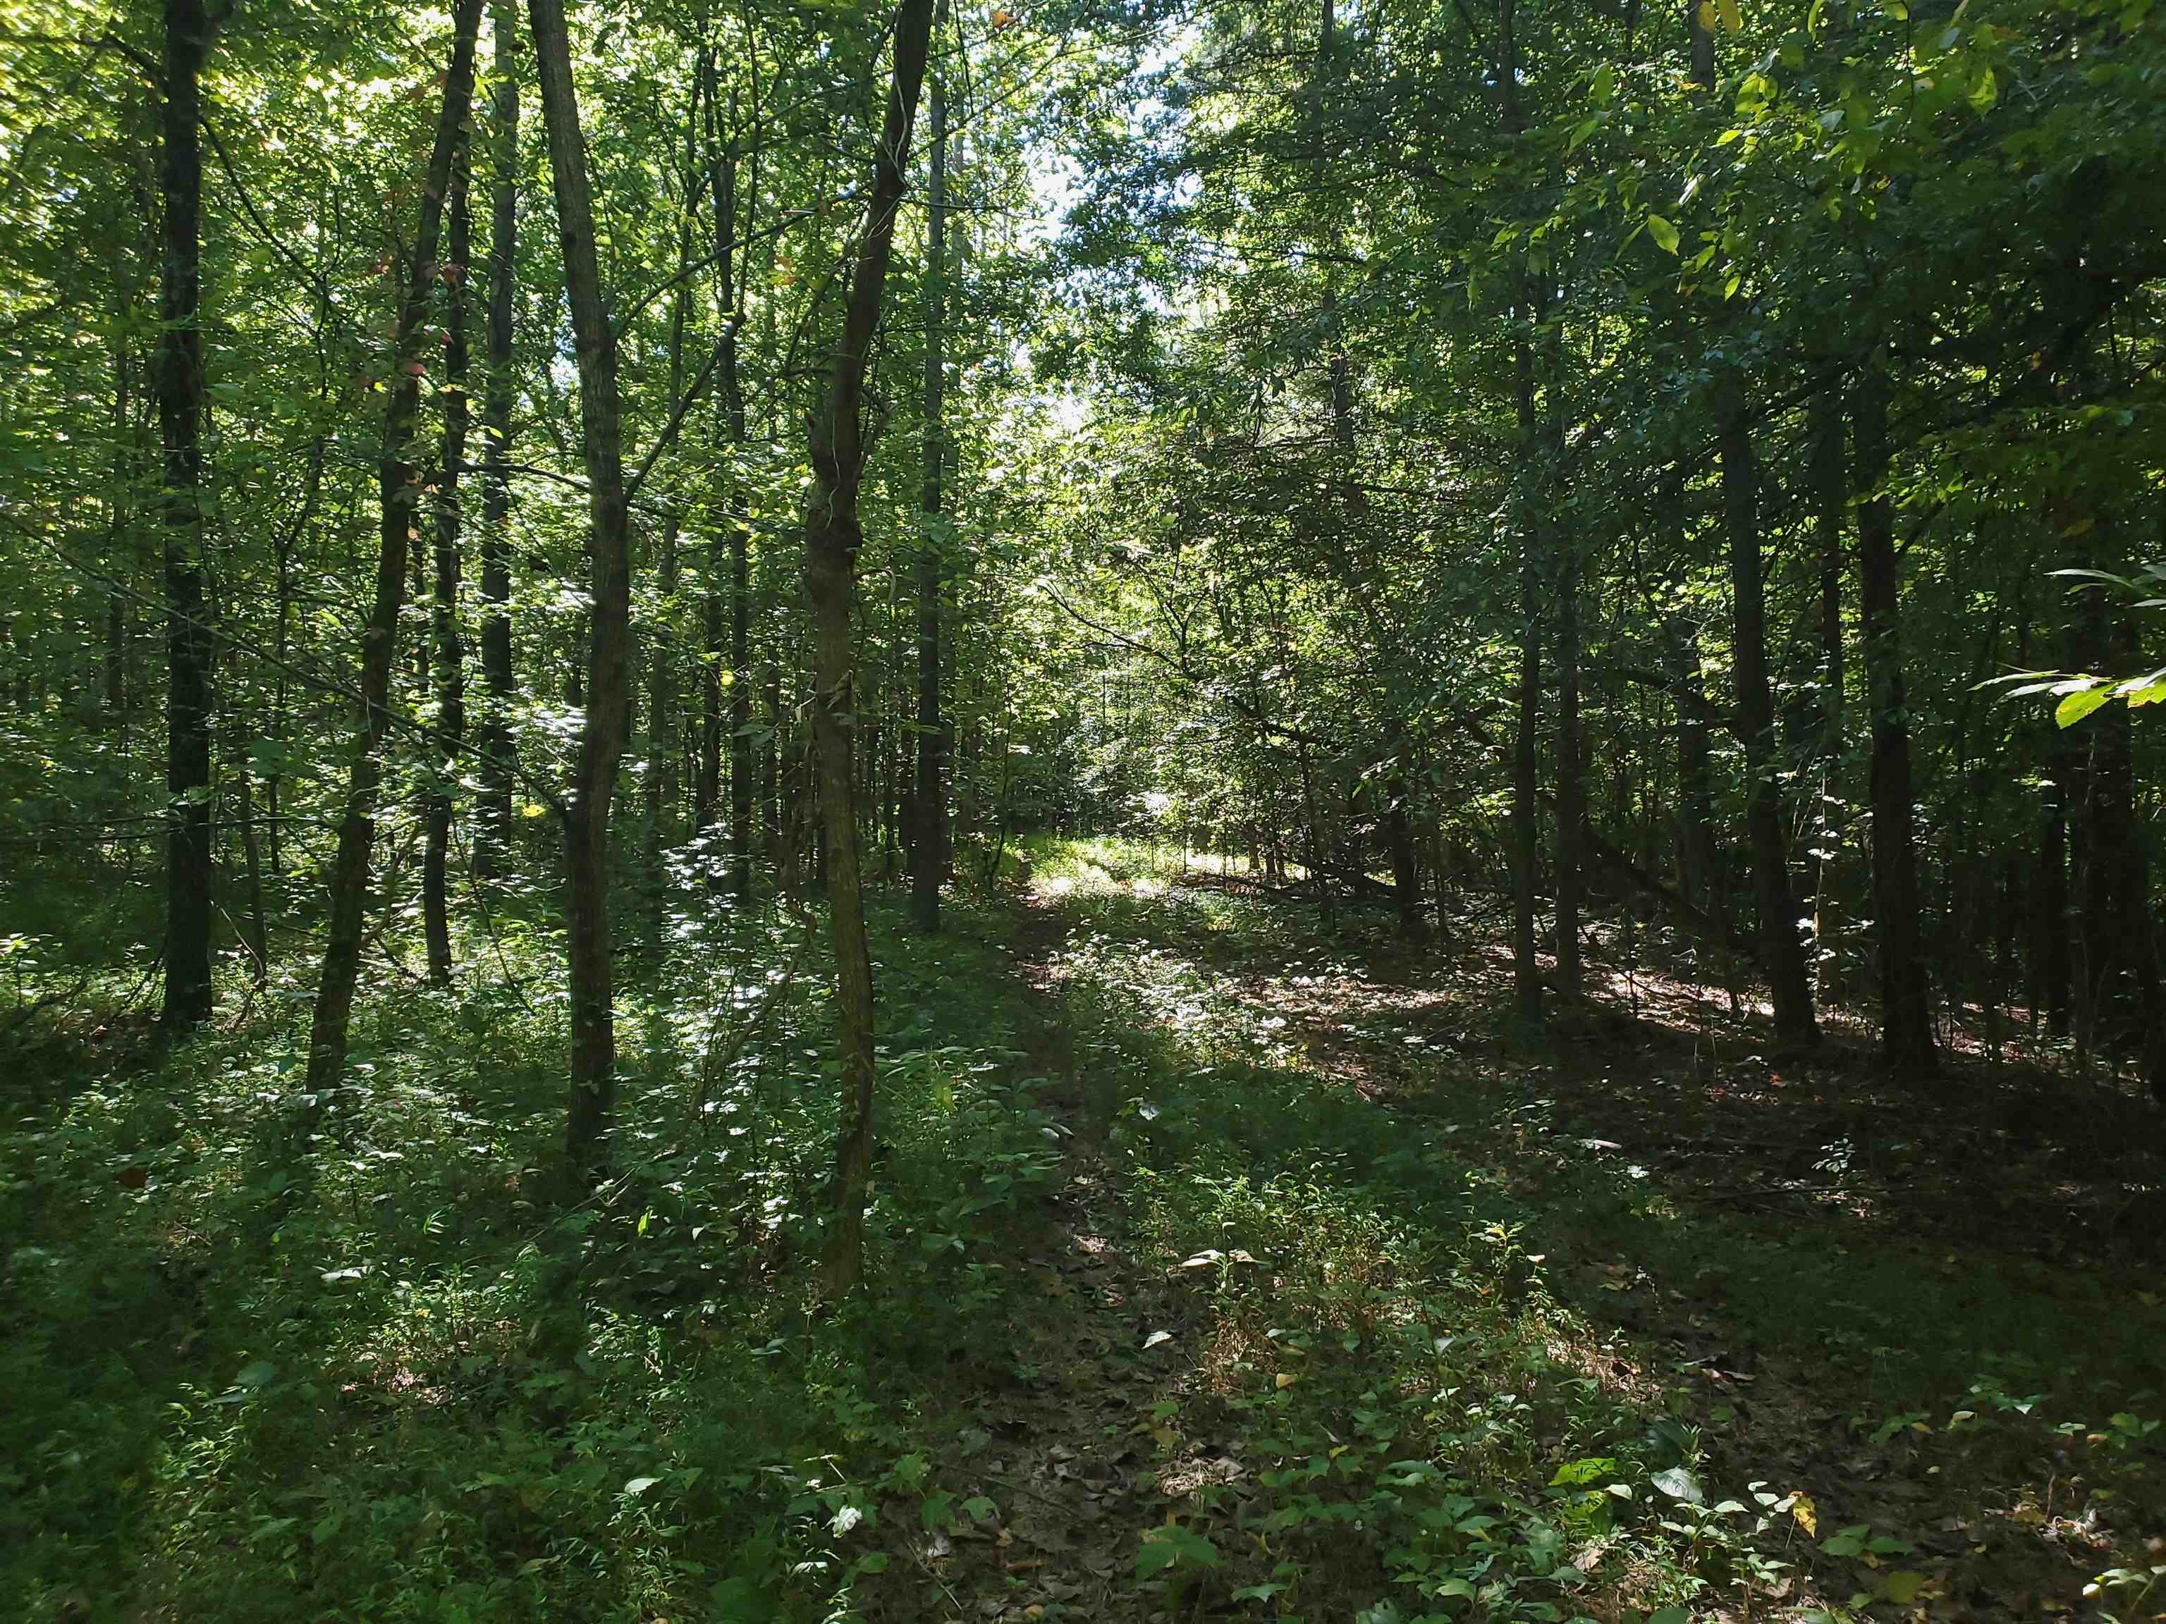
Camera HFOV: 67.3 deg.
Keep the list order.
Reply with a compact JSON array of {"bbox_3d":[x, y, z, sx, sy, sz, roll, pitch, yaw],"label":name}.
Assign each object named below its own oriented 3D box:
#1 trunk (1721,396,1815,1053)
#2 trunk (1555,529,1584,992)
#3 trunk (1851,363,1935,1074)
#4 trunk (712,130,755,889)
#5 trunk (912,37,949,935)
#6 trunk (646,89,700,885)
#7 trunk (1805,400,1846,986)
[{"bbox_3d":[4.891,-0.724,11.671,0.280,4.760,0.280,-4,-2,0],"label":"trunk"},{"bbox_3d":[4.549,-0.494,15.265,0.200,4.360,0.200,0,-2,0],"label":"trunk"},{"bbox_3d":[5.177,-0.630,10.468,0.290,4.560,0.290,-2,-2,0],"label":"trunk"},{"bbox_3d":[-5.886,-5.141,27.199,0.360,13.470,0.360,-1,-2,0],"label":"trunk"},{"bbox_3d":[-2.162,-4.770,23.493,0.340,13.060,0.340,0,-2,0],"label":"trunk"},{"bbox_3d":[-7.621,-6.059,30.221,0.360,14.970,0.360,2,-2,0],"label":"trunk"},{"bbox_3d":[6.804,-1.115,14.884,0.220,5.630,0.220,0,-2,0],"label":"trunk"}]

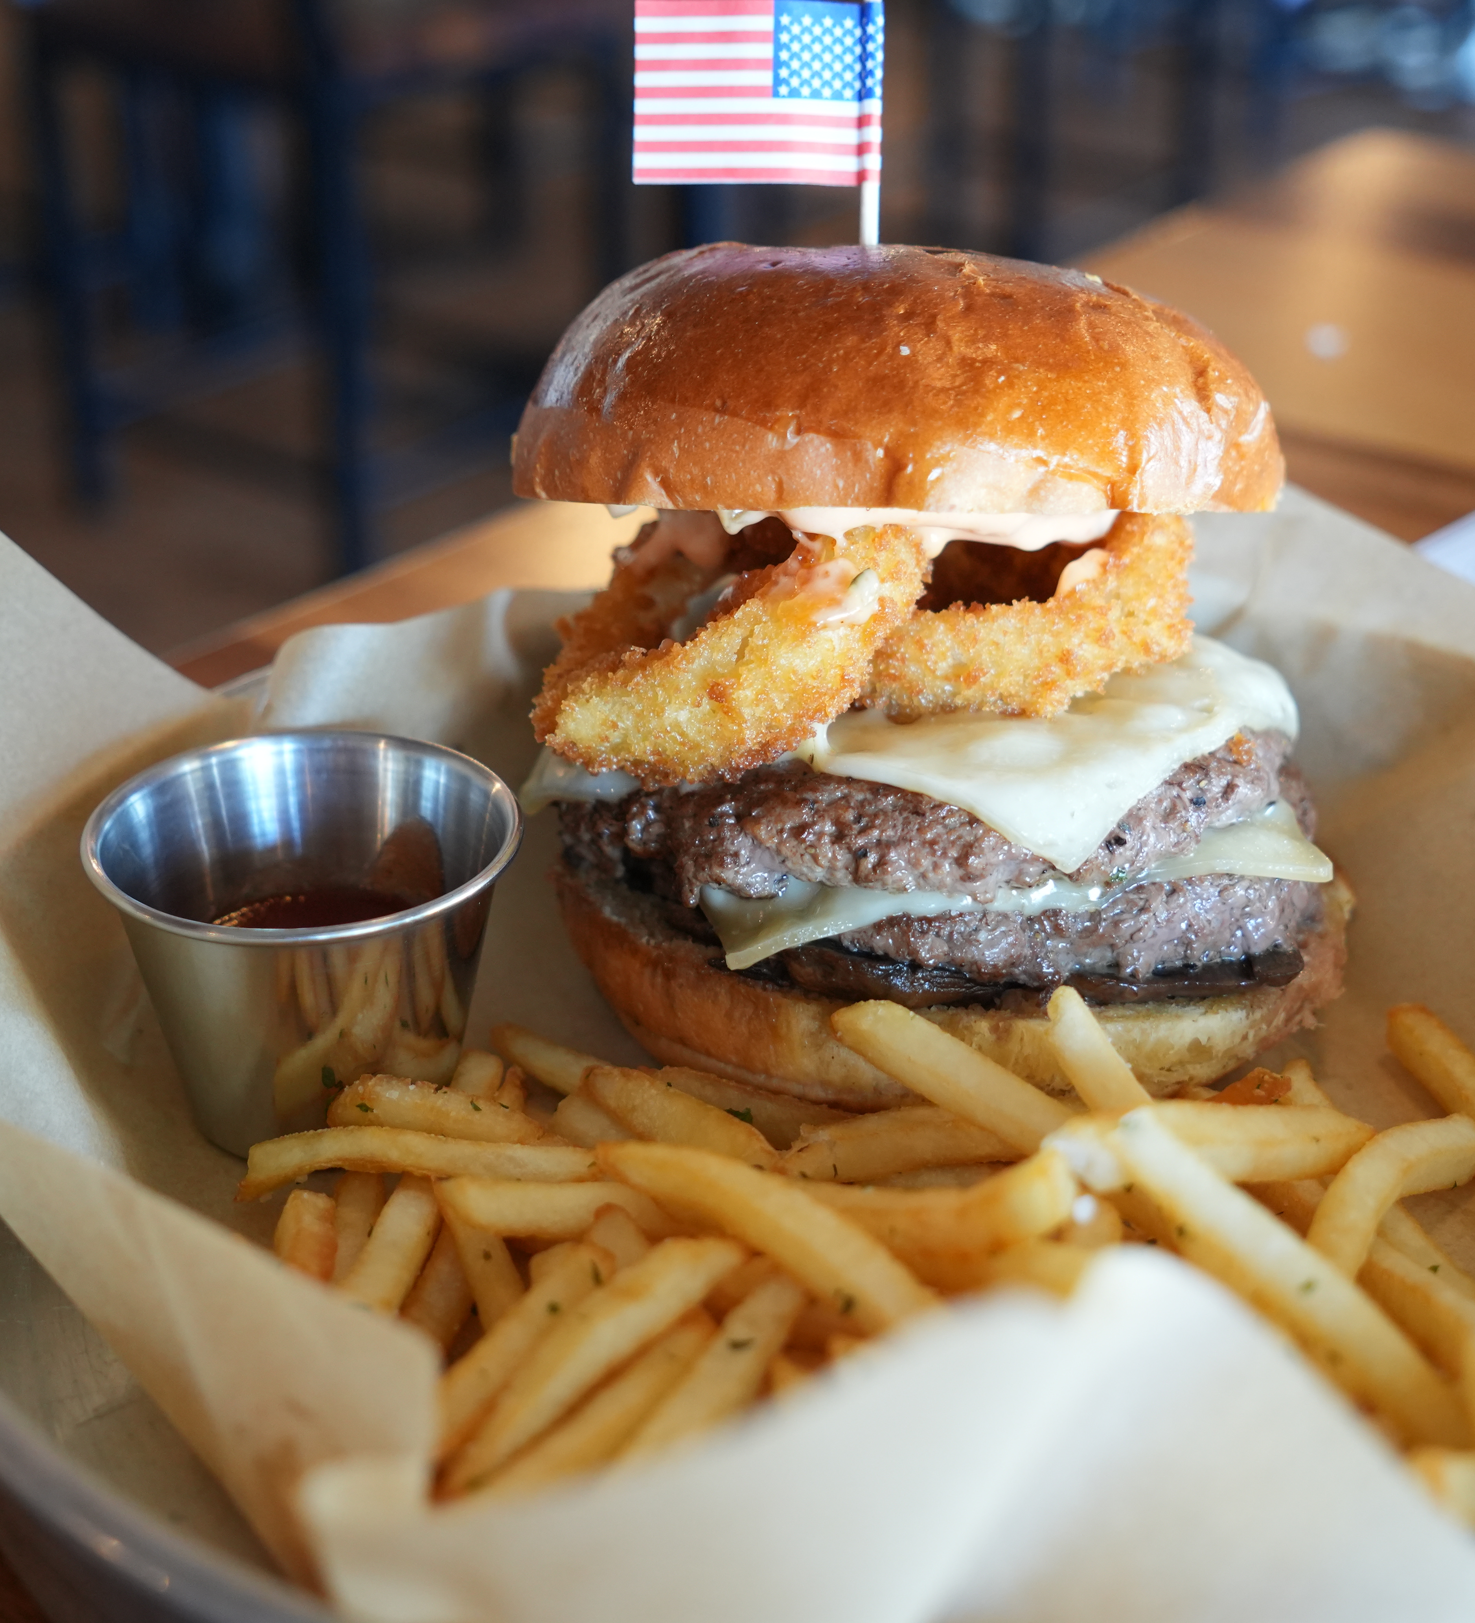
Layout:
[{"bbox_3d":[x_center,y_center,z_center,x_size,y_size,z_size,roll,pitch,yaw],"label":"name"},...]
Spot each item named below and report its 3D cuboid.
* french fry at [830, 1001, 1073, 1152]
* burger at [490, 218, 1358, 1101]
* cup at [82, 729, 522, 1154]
[{"bbox_3d":[0.033,0.038,0.363,0.049,0.007,0.007,27,38,29],"label":"french fry"},{"bbox_3d":[0.027,-0.028,0.414,0.123,0.121,0.121,-1,28,0],"label":"burger"},{"bbox_3d":[-0.063,0.022,0.399,0.062,0.045,0.062,1,29,-1],"label":"cup"}]

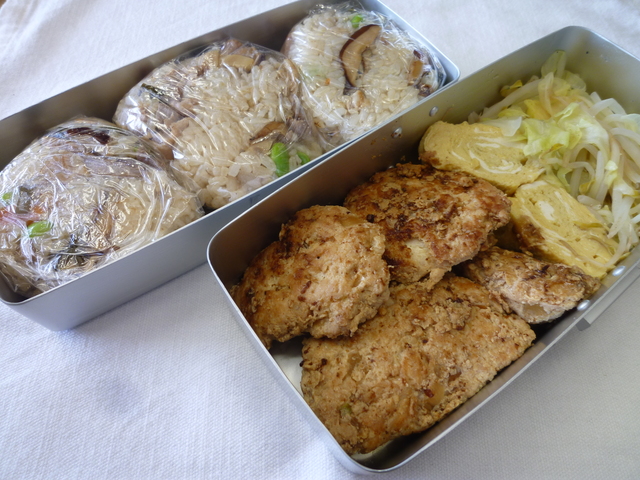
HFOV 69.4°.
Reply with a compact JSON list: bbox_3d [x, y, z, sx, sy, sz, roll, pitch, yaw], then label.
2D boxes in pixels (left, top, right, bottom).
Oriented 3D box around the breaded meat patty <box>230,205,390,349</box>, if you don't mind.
[{"bbox_3d":[-0.004,0.017,0.186,0.059,0.022,0.052,-39,66,-7],"label":"breaded meat patty"}]

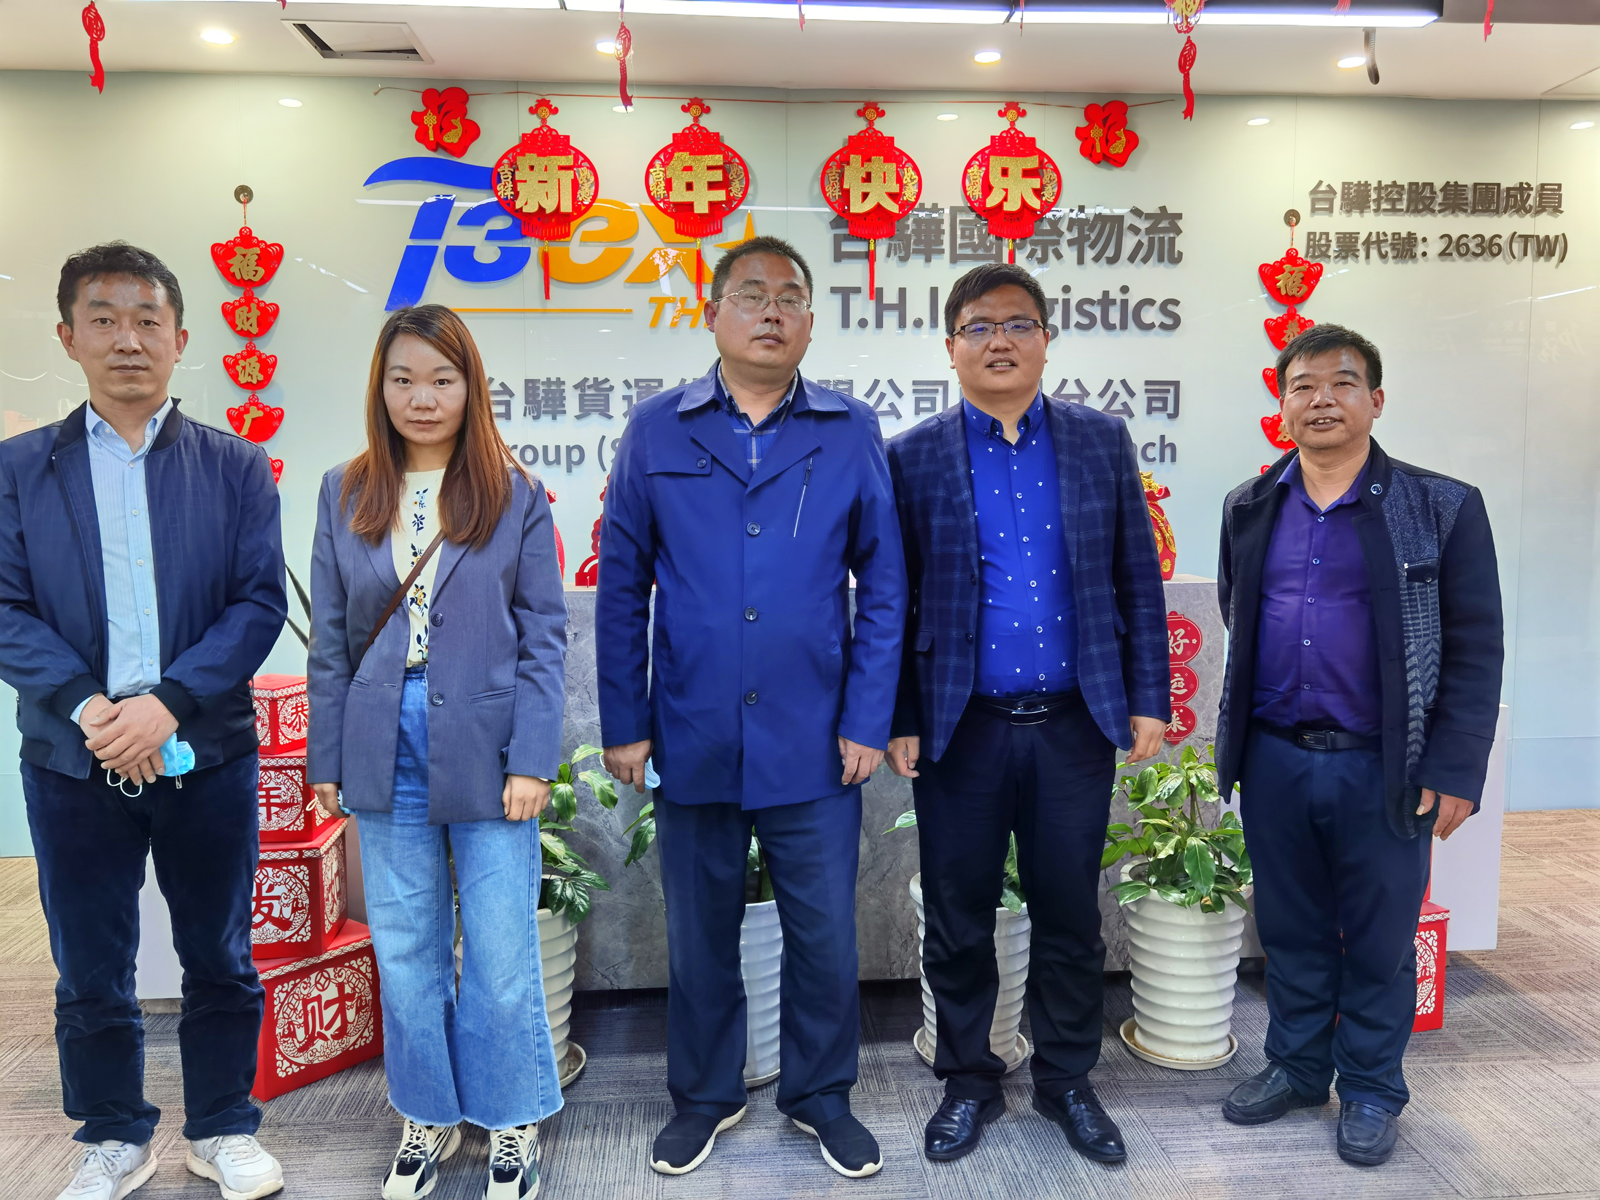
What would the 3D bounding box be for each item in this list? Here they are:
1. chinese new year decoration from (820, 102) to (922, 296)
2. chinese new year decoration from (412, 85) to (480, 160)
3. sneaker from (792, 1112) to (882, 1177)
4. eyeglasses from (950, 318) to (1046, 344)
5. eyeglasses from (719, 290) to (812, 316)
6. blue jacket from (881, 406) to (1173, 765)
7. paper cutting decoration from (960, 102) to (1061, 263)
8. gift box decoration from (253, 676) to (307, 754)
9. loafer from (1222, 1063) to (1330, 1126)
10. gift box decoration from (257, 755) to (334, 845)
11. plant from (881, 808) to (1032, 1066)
[{"bbox_3d":[0.257,-1.438,4.488,0.376,0.684,0.035,-1,5,-5],"label":"chinese new year decoration"},{"bbox_3d":[-1.263,-1.698,4.449,0.243,0.256,0.025,-1,5,-5],"label":"chinese new year decoration"},{"bbox_3d":[0.076,1.045,2.540,0.110,0.110,0.285,-3,6,-23],"label":"sneaker"},{"bbox_3d":[0.366,-0.496,2.310,0.146,0.042,0.138,0,5,0],"label":"eyeglasses"},{"bbox_3d":[-0.066,-0.557,2.340,0.142,0.045,0.135,4,4,-15],"label":"eyeglasses"},{"bbox_3d":[0.455,-0.045,2.538,0.565,0.740,0.300,0,6,9],"label":"blue jacket"},{"bbox_3d":[0.765,-1.449,4.528,0.378,0.694,0.035,-1,5,-5],"label":"paper cutting decoration"},{"bbox_3d":[-1.223,0.268,2.910,0.157,0.148,0.157,2,6,23],"label":"gift box decoration"},{"bbox_3d":[1.020,1.026,2.660,0.280,0.097,0.105,-3,6,-23],"label":"loafer"},{"bbox_3d":[-1.210,0.440,2.907,0.206,0.195,0.206,-1,5,-3],"label":"gift box decoration"},{"bbox_3d":[0.405,0.721,2.929,0.380,0.670,0.360,-1,5,-5],"label":"plant"}]

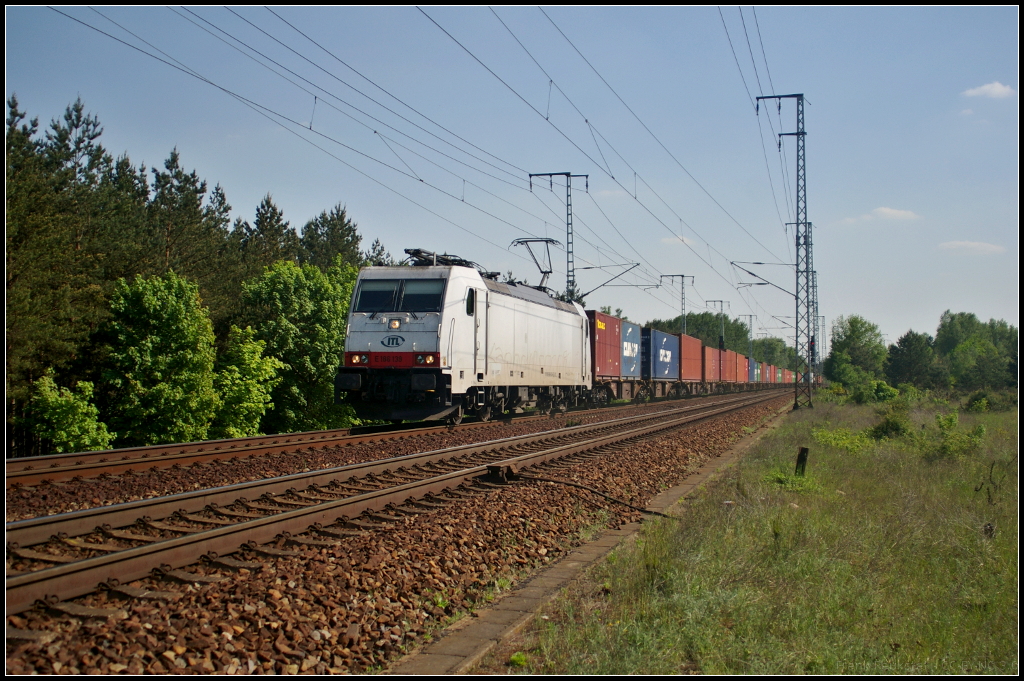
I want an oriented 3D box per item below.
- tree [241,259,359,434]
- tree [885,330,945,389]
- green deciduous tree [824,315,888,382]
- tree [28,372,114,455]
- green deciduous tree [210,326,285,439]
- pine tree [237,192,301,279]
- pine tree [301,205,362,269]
[{"bbox_3d":[-6.310,0.300,36.500,3.900,5.560,3.600,0,-2,0],"label":"tree"},{"bbox_3d":[47.210,2.710,140.000,7.000,7.770,7.000,0,-2,0],"label":"tree"},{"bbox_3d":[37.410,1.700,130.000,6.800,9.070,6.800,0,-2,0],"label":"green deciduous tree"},{"bbox_3d":[-9.230,1.670,25.000,1.850,1.990,1.800,0,-2,0],"label":"tree"},{"bbox_3d":[-7.090,1.270,32.000,2.100,3.290,2.100,0,-2,0],"label":"green deciduous tree"},{"bbox_3d":[-10.200,-1.250,50.000,3.100,9.740,3.100,0,-2,0],"label":"pine tree"},{"bbox_3d":[-8.270,-1.250,55.000,3.500,10.120,3.500,0,-2,0],"label":"pine tree"}]

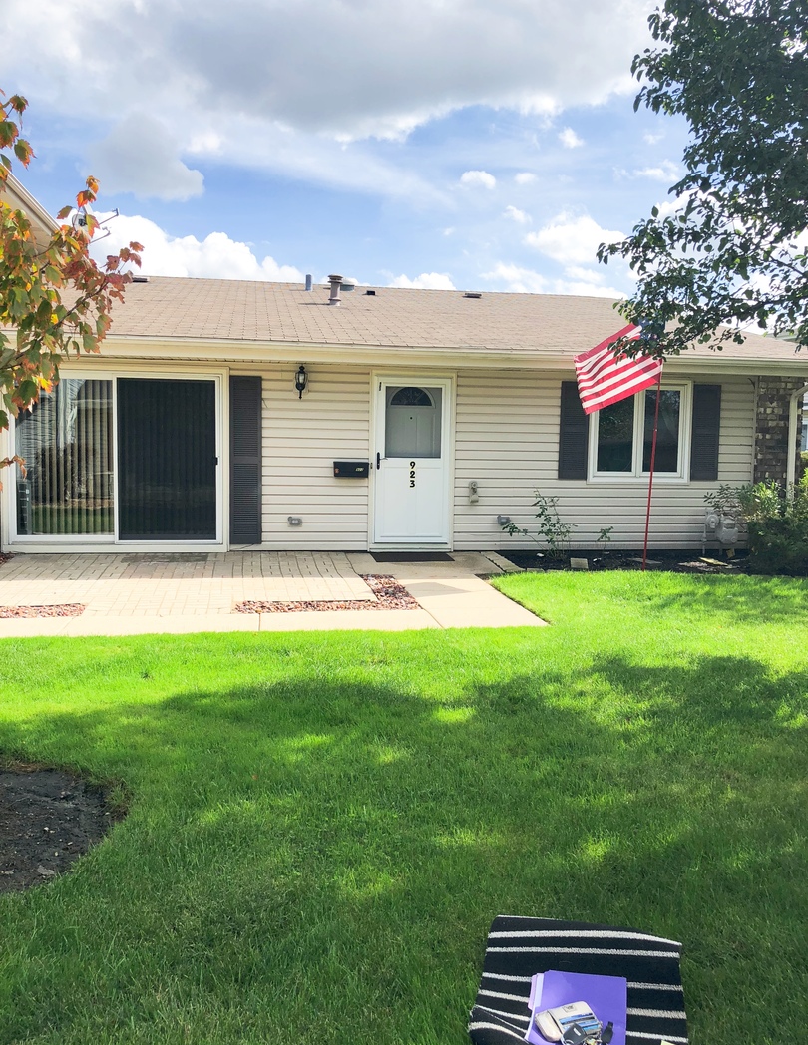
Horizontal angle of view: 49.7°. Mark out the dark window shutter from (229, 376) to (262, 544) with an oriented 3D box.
[{"bbox_3d":[-1.889,-0.733,10.439,0.367,2.003,0.045,0,5,-9],"label":"dark window shutter"}]

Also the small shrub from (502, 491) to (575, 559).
[{"bbox_3d":[1.609,0.018,10.450,0.880,0.820,0.650,0,5,-9],"label":"small shrub"}]

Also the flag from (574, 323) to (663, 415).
[{"bbox_3d":[2.441,-1.787,9.850,1.080,1.100,0.350,2,5,12],"label":"flag"}]

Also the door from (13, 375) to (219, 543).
[{"bbox_3d":[-3.352,-0.735,10.227,2.371,1.985,0.100,0,5,-9],"label":"door"}]

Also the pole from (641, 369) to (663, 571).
[{"bbox_3d":[2.759,-0.775,9.590,0.030,2.643,0.030,3,5,-9],"label":"pole"}]

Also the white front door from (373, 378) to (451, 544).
[{"bbox_3d":[0.112,-0.753,10.775,0.938,2.061,0.080,0,5,-9],"label":"white front door"}]

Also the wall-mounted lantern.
[{"bbox_3d":[-1.217,-1.674,10.374,0.142,0.412,0.190,0,5,-9],"label":"wall-mounted lantern"}]

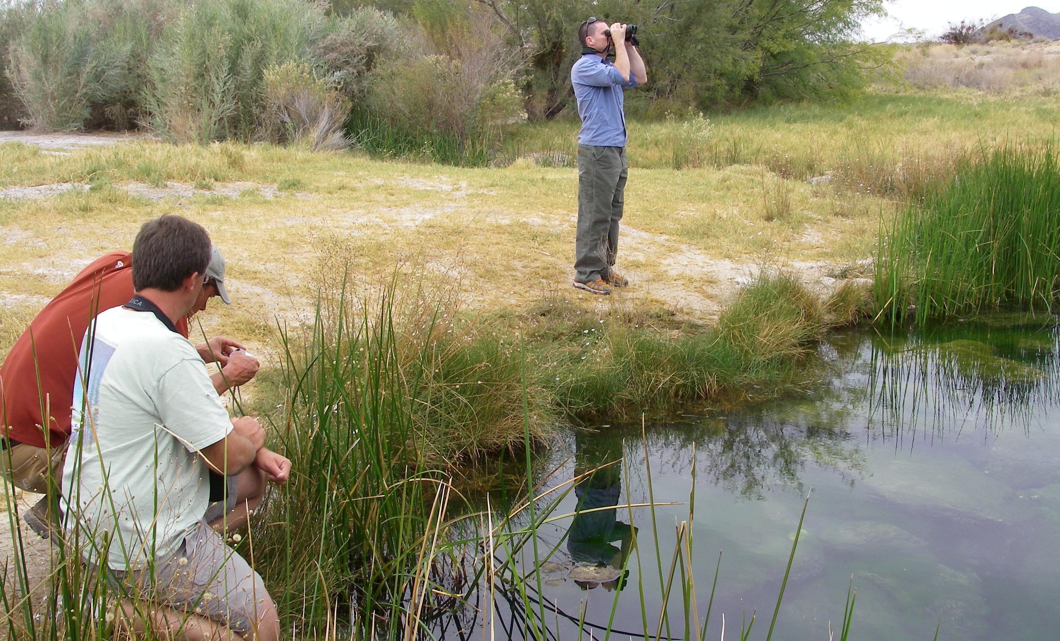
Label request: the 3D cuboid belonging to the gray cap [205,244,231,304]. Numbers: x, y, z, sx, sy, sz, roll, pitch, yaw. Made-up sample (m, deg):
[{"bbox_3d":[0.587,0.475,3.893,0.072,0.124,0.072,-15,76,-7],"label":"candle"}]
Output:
[{"bbox_3d":[-0.949,-0.186,3.380,0.265,0.145,0.170,31,4,-18],"label":"gray cap"}]

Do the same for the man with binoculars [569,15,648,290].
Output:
[{"bbox_3d":[0.508,-1.052,7.558,0.490,1.760,0.520,5,14,19],"label":"man with binoculars"}]

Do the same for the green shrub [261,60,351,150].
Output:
[{"bbox_3d":[-3.537,-3.382,18.310,1.355,1.373,1.350,-2,13,-10],"label":"green shrub"}]

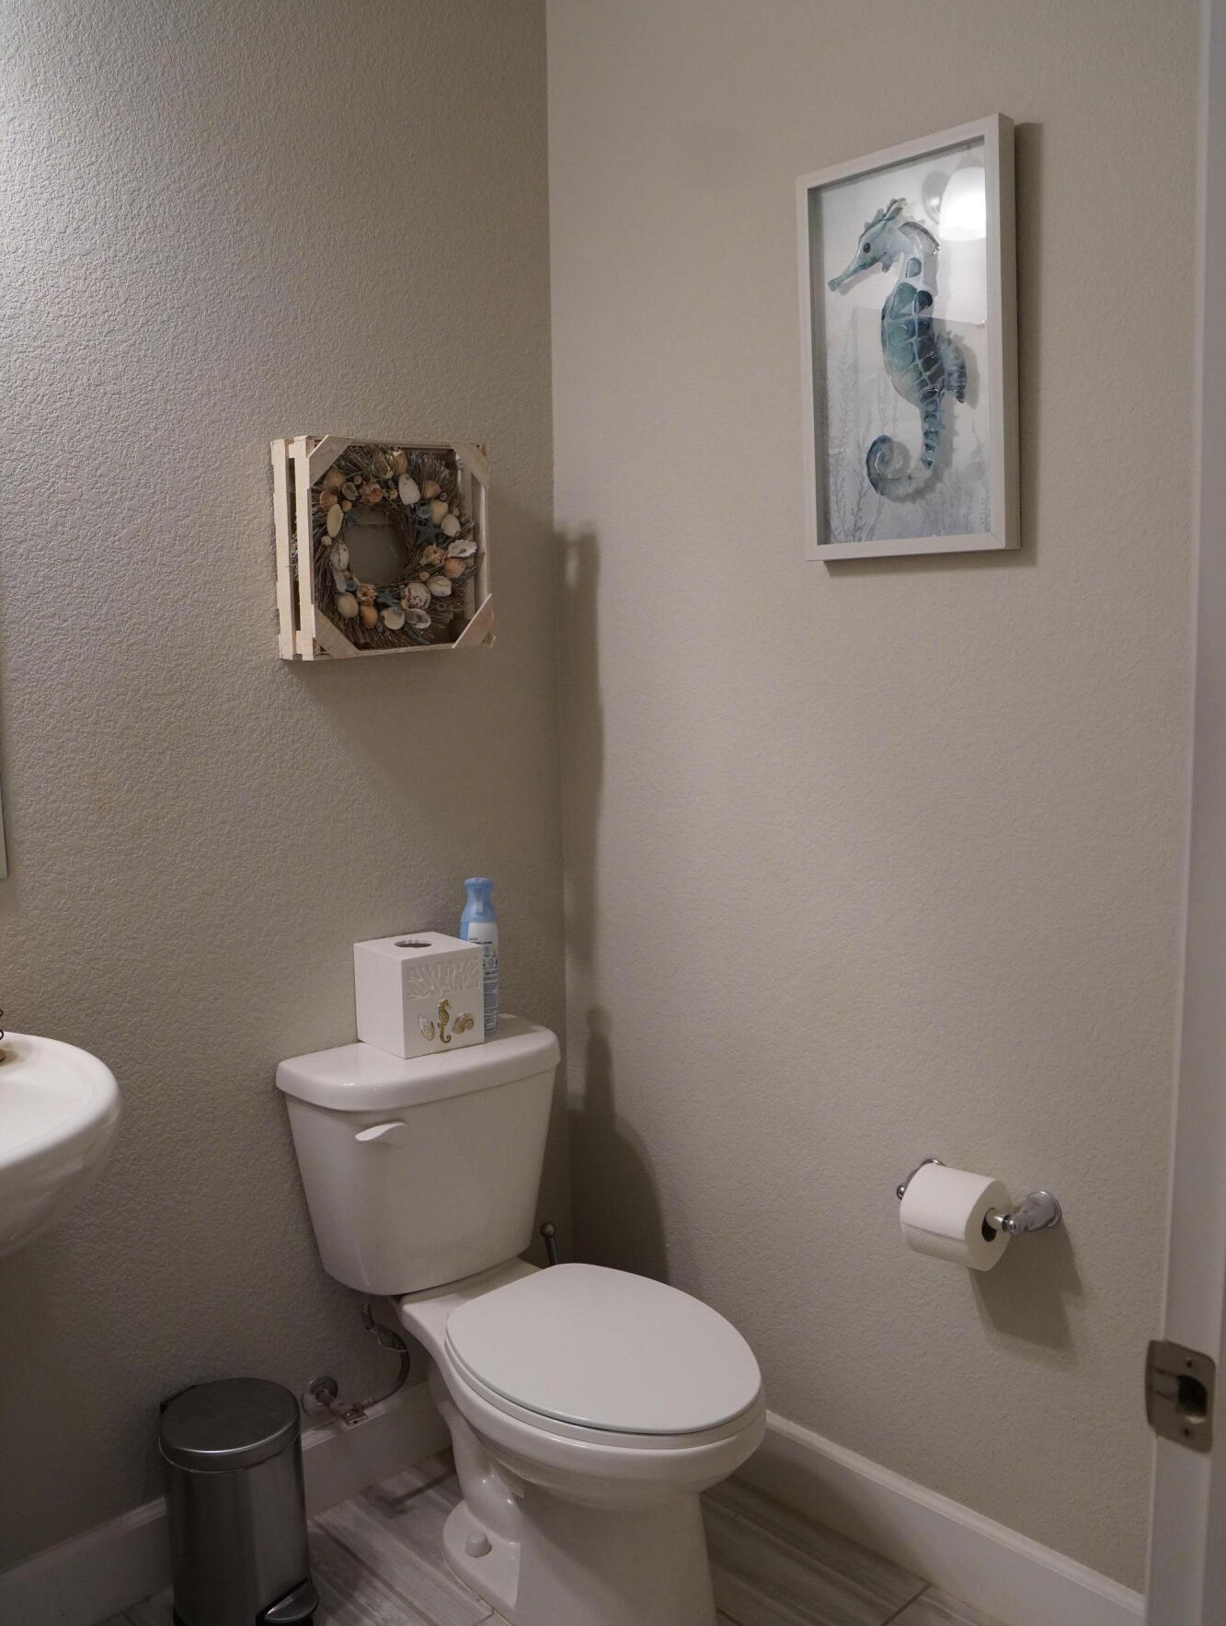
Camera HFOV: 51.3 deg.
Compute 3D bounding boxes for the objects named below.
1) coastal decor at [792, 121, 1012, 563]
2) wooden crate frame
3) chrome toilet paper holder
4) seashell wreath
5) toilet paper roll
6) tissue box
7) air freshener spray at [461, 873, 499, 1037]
[{"bbox_3d":[0.383,-0.589,1.641,0.037,0.514,0.301,-10,11,-44],"label":"coastal decor"},{"bbox_3d":[-0.339,-0.394,1.914,0.318,0.308,0.095,-7,9,-44],"label":"wooden crate frame"},{"bbox_3d":[0.468,0.510,1.681,0.086,0.050,0.224,-7,9,-44],"label":"chrome toilet paper holder"},{"bbox_3d":[-0.331,-0.396,1.911,0.292,0.292,0.065,-7,9,-44],"label":"seashell wreath"},{"bbox_3d":[0.447,0.524,1.658,0.120,0.120,0.096,-7,9,-44],"label":"toilet paper roll"},{"bbox_3d":[-0.294,0.276,1.950,0.142,0.150,0.140,-7,9,-40],"label":"tissue box"},{"bbox_3d":[-0.210,0.225,1.994,0.058,0.239,0.058,-2,7,-6],"label":"air freshener spray"}]

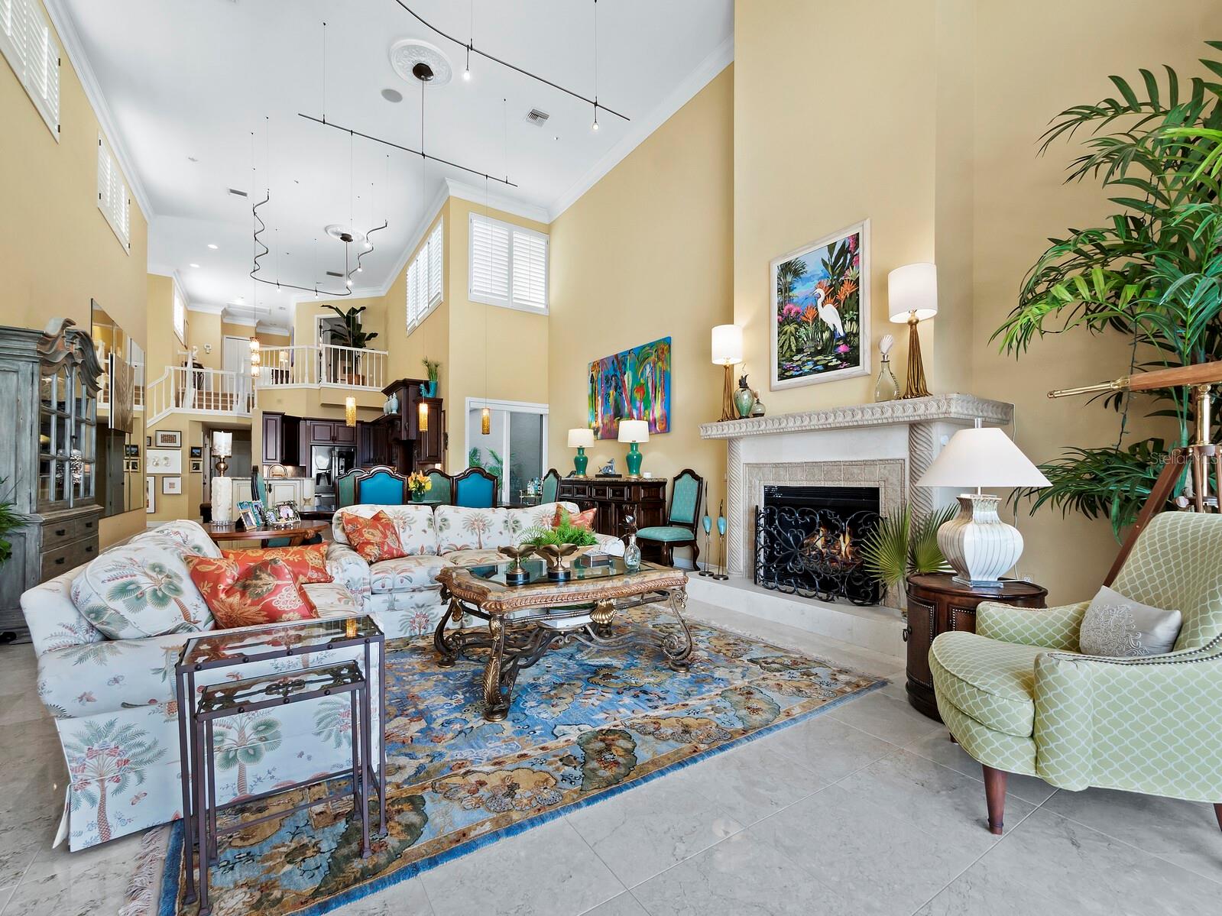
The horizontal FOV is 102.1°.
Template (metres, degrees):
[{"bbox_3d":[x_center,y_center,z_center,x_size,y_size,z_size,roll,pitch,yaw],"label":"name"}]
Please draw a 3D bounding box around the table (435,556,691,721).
[{"bbox_3d":[-0.327,0.973,2.981,1.250,0.560,0.952,1,-2,-31],"label":"table"}]

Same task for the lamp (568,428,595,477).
[{"bbox_3d":[-0.477,-0.084,7.802,0.420,0.782,0.420,1,-2,0],"label":"lamp"}]

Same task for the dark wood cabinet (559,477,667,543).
[{"bbox_3d":[-0.085,0.828,7.160,0.556,1.066,2.142,2,-3,-34],"label":"dark wood cabinet"}]

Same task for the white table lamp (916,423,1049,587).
[{"bbox_3d":[1.882,0.224,2.556,0.550,0.838,0.550,1,-2,-35],"label":"white table lamp"}]

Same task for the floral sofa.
[{"bbox_3d":[-1.111,0.866,4.180,2.182,0.853,0.942,1,-2,-26],"label":"floral sofa"}]

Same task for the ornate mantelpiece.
[{"bbox_3d":[1.815,0.356,4.006,0.977,1.381,2.063,2,-3,-34],"label":"ornate mantelpiece"}]

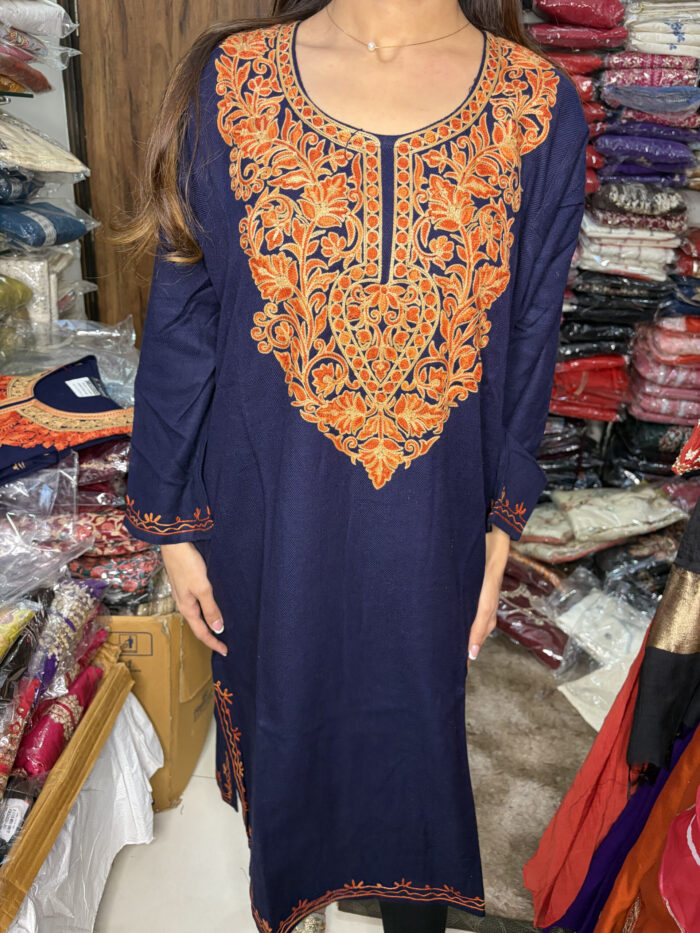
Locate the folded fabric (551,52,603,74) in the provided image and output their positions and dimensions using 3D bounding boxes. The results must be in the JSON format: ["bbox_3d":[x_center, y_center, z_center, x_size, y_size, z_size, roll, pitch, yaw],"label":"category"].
[{"bbox_3d":[0.535,-1.068,1.925,0.250,0.052,0.310,0,16,0],"label":"folded fabric"}]

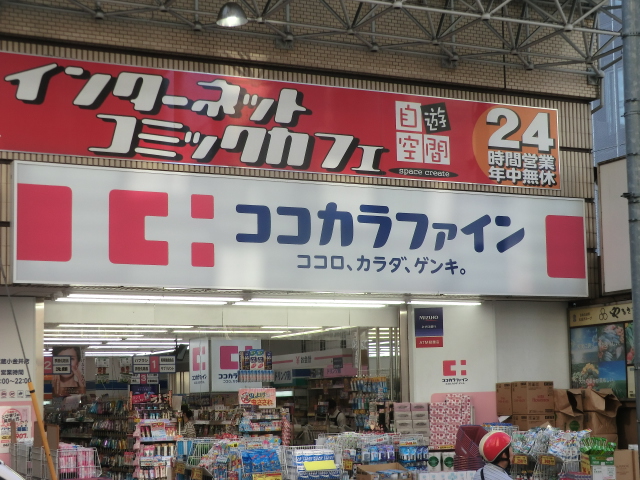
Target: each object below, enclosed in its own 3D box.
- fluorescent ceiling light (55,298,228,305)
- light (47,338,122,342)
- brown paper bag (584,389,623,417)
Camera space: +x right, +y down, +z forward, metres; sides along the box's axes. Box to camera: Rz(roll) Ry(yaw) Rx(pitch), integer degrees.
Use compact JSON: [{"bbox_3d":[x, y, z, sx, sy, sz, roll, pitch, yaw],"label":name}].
[{"bbox_3d":[-2.346,0.831,16.126,2.380,0.080,0.100,2,-8,-25],"label":"fluorescent ceiling light"},{"bbox_3d":[-5.156,2.046,24.456,2.380,0.080,0.090,3,-8,-25],"label":"light"},{"bbox_3d":[4.153,2.378,17.638,0.460,0.360,0.360,3,-8,-25],"label":"brown paper bag"}]

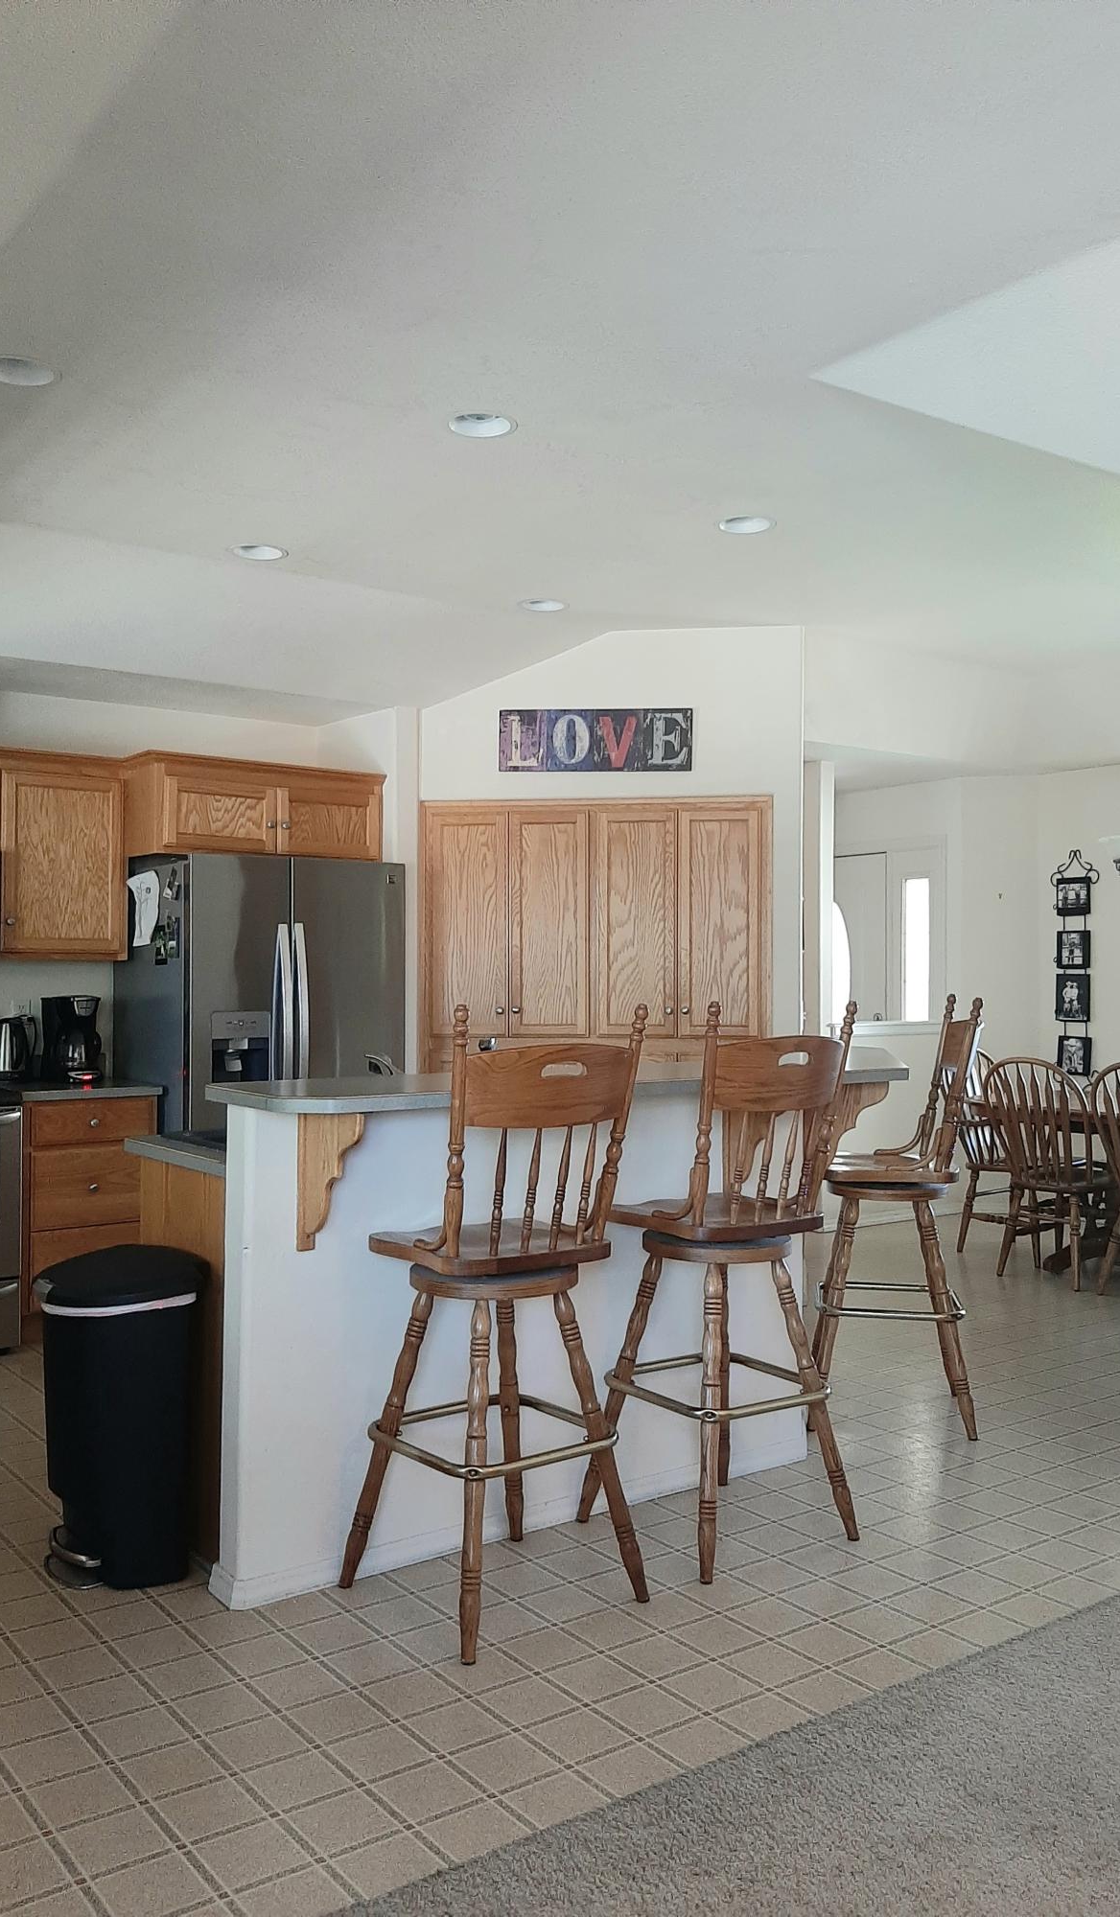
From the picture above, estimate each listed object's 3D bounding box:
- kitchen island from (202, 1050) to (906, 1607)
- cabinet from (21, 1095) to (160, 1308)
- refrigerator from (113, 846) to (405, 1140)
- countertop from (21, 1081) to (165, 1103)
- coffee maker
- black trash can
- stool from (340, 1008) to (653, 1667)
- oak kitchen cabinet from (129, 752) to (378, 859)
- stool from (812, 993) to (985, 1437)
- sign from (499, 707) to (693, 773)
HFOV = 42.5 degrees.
[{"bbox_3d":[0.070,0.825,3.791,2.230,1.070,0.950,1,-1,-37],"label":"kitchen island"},{"bbox_3d":[-1.884,0.952,5.478,0.495,0.875,0.625,1,-1,-37],"label":"cabinet"},{"bbox_3d":[-1.207,0.510,5.808,0.910,1.770,0.840,1,-1,-37],"label":"refrigerator"},{"bbox_3d":[-1.874,0.497,5.478,0.520,0.039,0.650,1,-1,-37],"label":"countertop"},{"bbox_3d":[-1.896,0.313,5.600,0.185,0.340,0.240,1,-2,-40],"label":"coffee maker"},{"bbox_3d":[-1.010,1.012,3.204,0.310,0.675,0.380,1,-1,-36],"label":"black trash can"},{"bbox_3d":[-0.140,0.727,3.049,0.470,1.245,0.550,1,-1,-34],"label":"stool"},{"bbox_3d":[-1.313,-0.579,5.922,1.020,0.370,0.640,1,-1,-37],"label":"oak kitchen cabinet"},{"bbox_3d":[0.996,0.745,4.358,0.520,1.250,0.485,0,-1,8],"label":"stool"},{"bbox_3d":[0.149,-0.890,5.880,0.785,0.257,0.030,0,-1,7],"label":"sign"}]

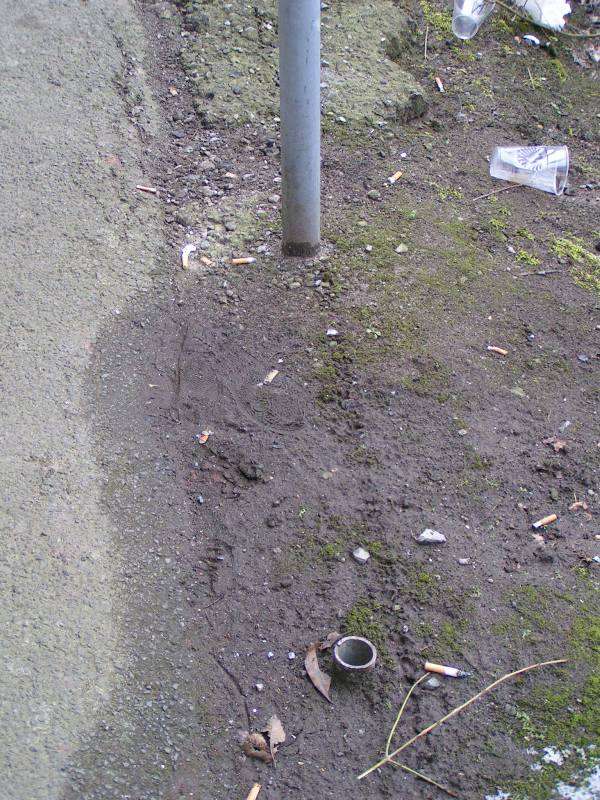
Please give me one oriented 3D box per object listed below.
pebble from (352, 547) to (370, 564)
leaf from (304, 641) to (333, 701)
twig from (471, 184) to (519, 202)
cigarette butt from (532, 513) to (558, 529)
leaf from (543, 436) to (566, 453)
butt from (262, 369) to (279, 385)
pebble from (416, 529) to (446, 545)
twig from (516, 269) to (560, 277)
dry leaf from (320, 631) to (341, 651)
[{"bbox_3d":[0.077,0.194,1.815,0.021,0.012,0.017,4,39,6],"label":"pebble"},{"bbox_3d":[0.023,0.312,1.666,0.021,0.014,0.087,-8,39,-9],"label":"leaf"},{"bbox_3d":[0.341,-0.357,2.514,0.101,0.005,0.006,-20,42,-22],"label":"twig"},{"bbox_3d":[0.314,0.155,1.864,0.035,0.007,0.008,-20,42,-22],"label":"cigarette butt"},{"bbox_3d":[0.347,0.061,1.982,0.033,0.009,0.026,0,38,1],"label":"leaf"},{"bbox_3d":[-0.042,-0.034,2.111,0.009,0.005,0.031,15,41,19],"label":"butt"},{"bbox_3d":[0.166,0.173,1.841,0.037,0.012,0.015,3,38,4],"label":"pebble"},{"bbox_3d":[0.379,-0.203,2.318,0.074,0.005,0.006,-7,39,-8],"label":"twig"},{"bbox_3d":[0.035,0.283,1.705,0.016,0.010,0.035,30,47,32],"label":"dry leaf"}]

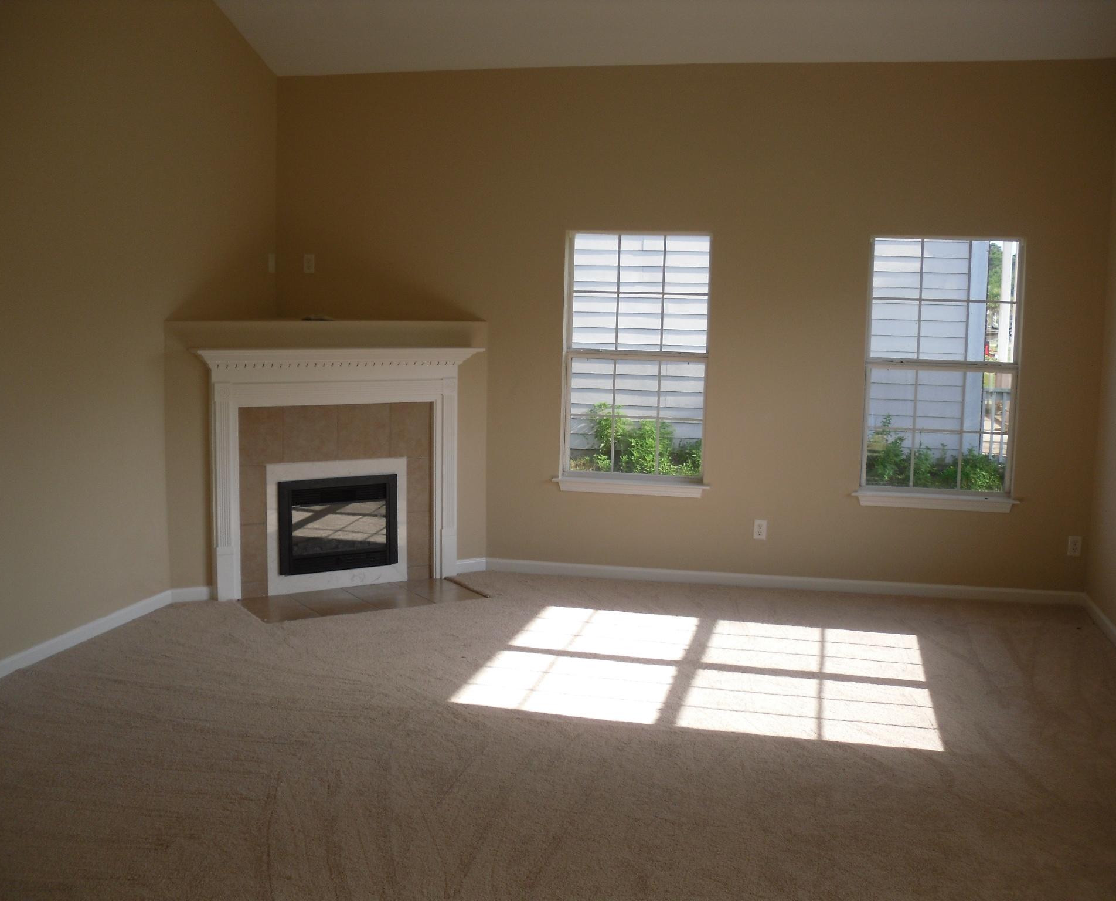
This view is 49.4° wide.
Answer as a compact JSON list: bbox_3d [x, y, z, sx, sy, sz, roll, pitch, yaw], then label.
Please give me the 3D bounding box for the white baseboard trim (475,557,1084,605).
[{"bbox_3d":[1.290,0.784,7.301,3.559,0.077,0.016,2,7,12],"label":"white baseboard trim"}]

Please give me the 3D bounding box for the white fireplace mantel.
[{"bbox_3d":[-1.238,0.117,6.963,1.697,1.392,0.213,-3,8,-32],"label":"white fireplace mantel"}]

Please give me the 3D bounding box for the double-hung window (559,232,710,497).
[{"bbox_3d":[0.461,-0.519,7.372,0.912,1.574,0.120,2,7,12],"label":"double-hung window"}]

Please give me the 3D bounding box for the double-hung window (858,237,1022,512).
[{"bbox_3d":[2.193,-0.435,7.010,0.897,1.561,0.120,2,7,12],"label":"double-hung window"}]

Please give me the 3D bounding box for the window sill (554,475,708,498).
[{"bbox_3d":[0.444,0.228,7.444,0.973,0.084,0.115,2,7,12],"label":"window sill"}]

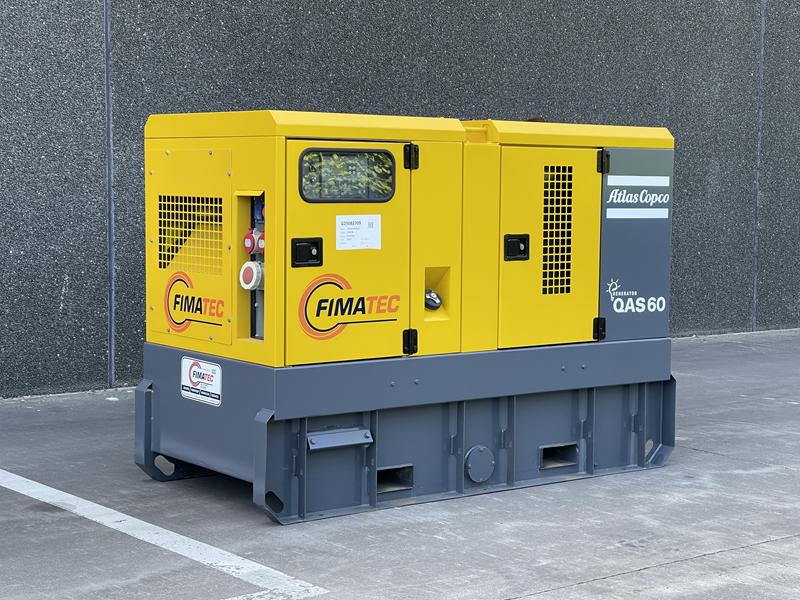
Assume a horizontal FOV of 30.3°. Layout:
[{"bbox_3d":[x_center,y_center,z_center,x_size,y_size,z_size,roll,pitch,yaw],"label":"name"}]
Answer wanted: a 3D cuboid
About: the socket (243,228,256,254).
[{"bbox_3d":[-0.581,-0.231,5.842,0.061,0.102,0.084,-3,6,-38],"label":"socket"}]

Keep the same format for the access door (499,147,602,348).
[{"bbox_3d":[0.666,-0.238,6.561,0.618,0.883,0.049,-3,6,-38],"label":"access door"}]

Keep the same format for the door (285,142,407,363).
[{"bbox_3d":[-0.207,-0.196,5.889,0.610,0.881,0.049,-3,6,-38],"label":"door"}]

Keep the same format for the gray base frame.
[{"bbox_3d":[0.080,0.493,6.826,2.328,0.615,1.069,-3,6,-38],"label":"gray base frame"}]

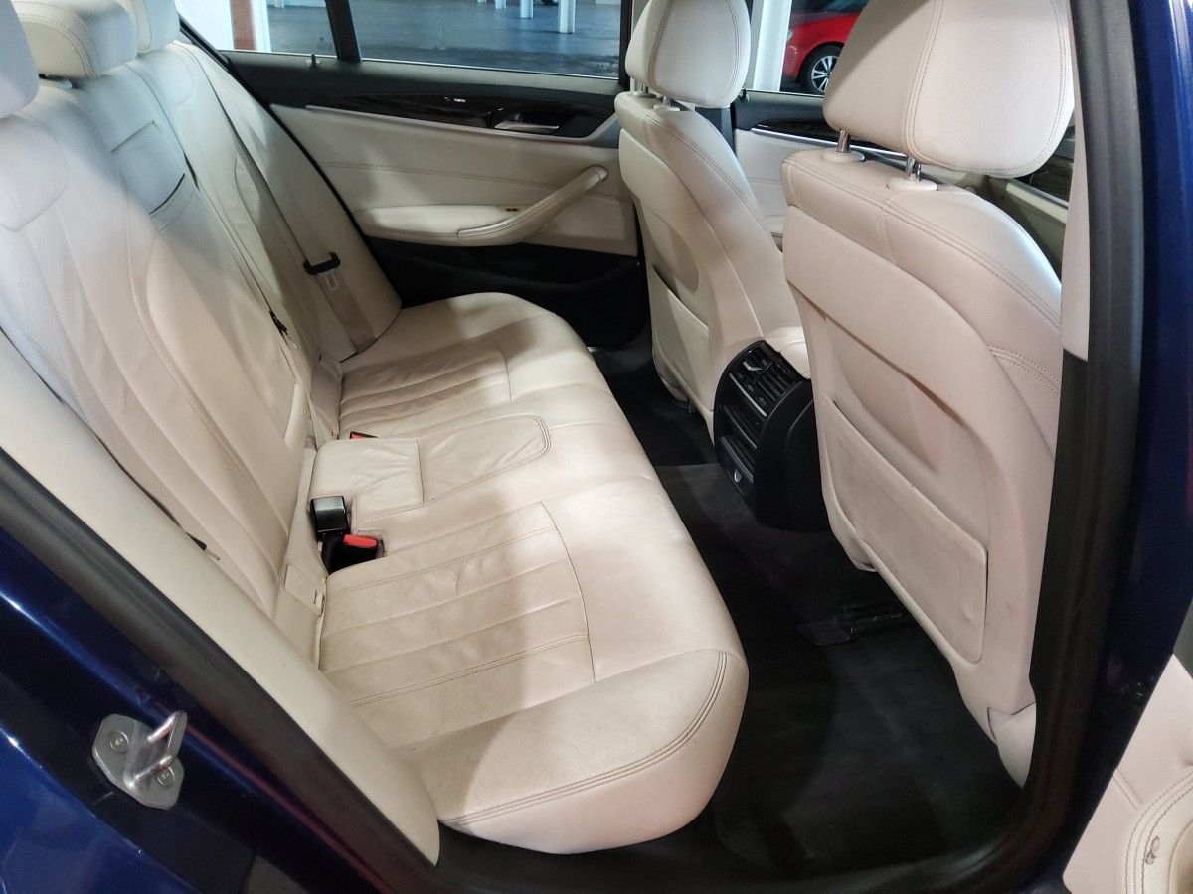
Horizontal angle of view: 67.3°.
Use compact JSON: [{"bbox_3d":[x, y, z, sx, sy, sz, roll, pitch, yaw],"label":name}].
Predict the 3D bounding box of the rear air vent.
[{"bbox_3d":[0.291,-0.025,1.524,0.120,0.270,0.200,-3,28,-11],"label":"rear air vent"}]

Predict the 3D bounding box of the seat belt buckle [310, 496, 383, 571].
[{"bbox_3d":[-0.364,0.127,1.304,0.100,0.075,0.085,-3,28,-11],"label":"seat belt buckle"}]

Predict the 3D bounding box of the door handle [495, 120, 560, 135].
[{"bbox_3d":[-0.147,-0.679,1.904,0.135,0.022,0.030,-3,28,-11],"label":"door handle"}]

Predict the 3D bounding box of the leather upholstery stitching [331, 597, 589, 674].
[{"bbox_3d":[-0.168,0.227,1.081,0.318,0.012,0.012,-16,30,-4],"label":"leather upholstery stitching"}]

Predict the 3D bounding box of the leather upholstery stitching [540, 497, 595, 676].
[{"bbox_3d":[-0.035,0.165,1.134,0.024,0.015,0.375,-16,30,-4],"label":"leather upholstery stitching"}]

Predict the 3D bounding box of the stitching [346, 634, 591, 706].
[{"bbox_3d":[-0.144,0.256,1.025,0.285,0.012,0.016,-16,30,-4],"label":"stitching"}]

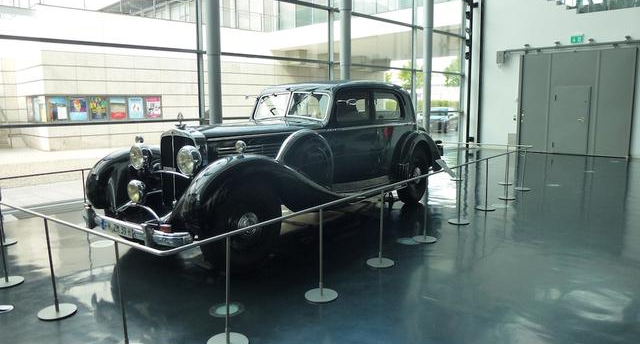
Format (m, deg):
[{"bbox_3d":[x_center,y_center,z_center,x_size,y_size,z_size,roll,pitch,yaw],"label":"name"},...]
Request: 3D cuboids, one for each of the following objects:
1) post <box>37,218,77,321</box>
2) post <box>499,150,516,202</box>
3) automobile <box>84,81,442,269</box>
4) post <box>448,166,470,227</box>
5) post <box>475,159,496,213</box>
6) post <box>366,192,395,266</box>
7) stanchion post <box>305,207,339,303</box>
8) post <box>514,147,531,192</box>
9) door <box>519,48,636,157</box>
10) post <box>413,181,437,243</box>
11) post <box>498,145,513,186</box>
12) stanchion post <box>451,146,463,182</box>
[{"bbox_3d":[-2.006,0.694,3.458,0.272,0.761,0.272,-1,8,0],"label":"post"},{"bbox_3d":[3.045,0.069,7.496,0.272,0.761,0.272,-1,8,0],"label":"post"},{"bbox_3d":[-0.122,-0.305,5.894,1.800,1.700,5.300,6,11,36],"label":"automobile"},{"bbox_3d":[1.829,0.293,6.023,0.272,0.761,0.272,-1,8,0],"label":"post"},{"bbox_3d":[2.216,0.163,6.121,0.244,0.670,0.244,6,11,36],"label":"post"},{"bbox_3d":[0.545,0.487,4.110,0.244,0.670,0.244,0,9,0],"label":"post"},{"bbox_3d":[0.015,0.642,3.724,0.272,0.761,0.272,-1,8,0],"label":"stanchion post"},{"bbox_3d":[3.287,-0.049,7.438,0.244,0.670,0.244,6,11,36],"label":"post"},{"bbox_3d":[7.524,-2.004,13.725,3.030,3.030,0.100,7,11,43],"label":"door"},{"bbox_3d":[1.101,0.377,4.792,0.244,0.670,0.244,6,11,36],"label":"post"},{"bbox_3d":[3.188,-0.117,7.878,0.244,0.670,0.244,6,11,36],"label":"post"},{"bbox_3d":[2.478,-0.177,8.304,0.244,0.670,0.244,6,11,36],"label":"stanchion post"}]

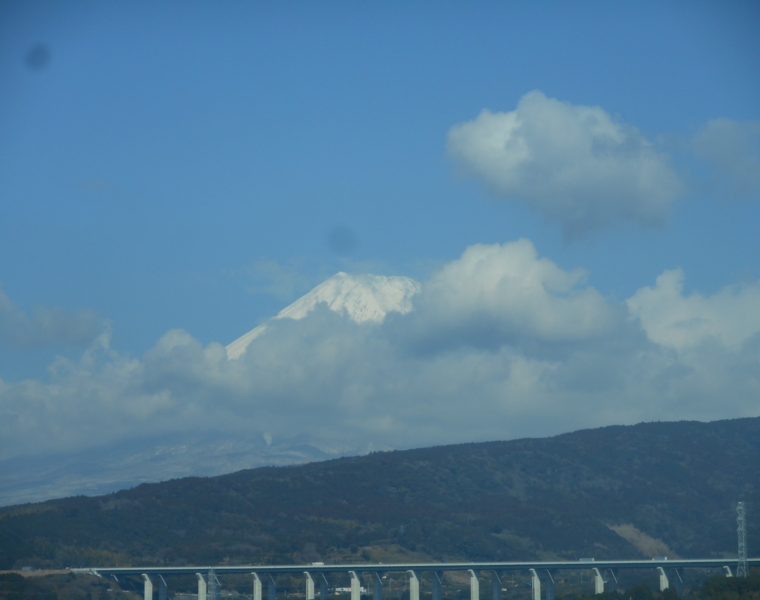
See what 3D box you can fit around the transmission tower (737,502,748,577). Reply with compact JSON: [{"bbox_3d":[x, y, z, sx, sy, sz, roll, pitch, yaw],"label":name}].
[{"bbox_3d":[187.800,126.600,1400.000,6.000,43.400,7.800,-4,-9,26],"label":"transmission tower"}]

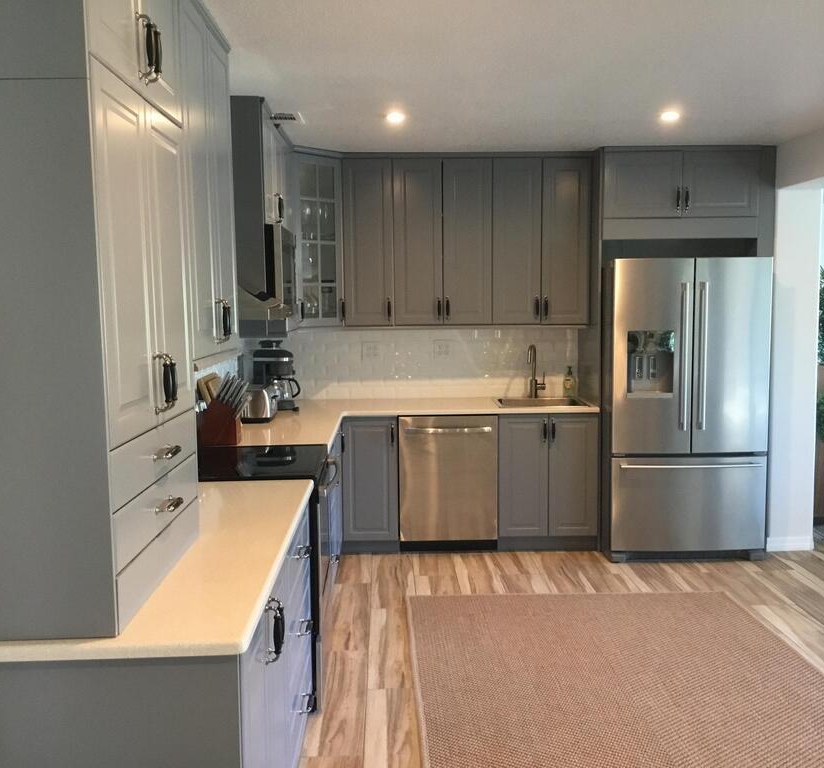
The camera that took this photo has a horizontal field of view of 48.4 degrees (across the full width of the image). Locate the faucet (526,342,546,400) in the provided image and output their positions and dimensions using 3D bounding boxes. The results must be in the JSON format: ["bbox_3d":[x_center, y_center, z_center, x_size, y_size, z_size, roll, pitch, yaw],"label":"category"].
[{"bbox_3d":[0.799,-0.066,5.849,0.100,0.342,0.220,1,5,13],"label":"faucet"}]

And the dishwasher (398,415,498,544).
[{"bbox_3d":[0.218,0.572,5.856,0.600,0.821,0.605,-1,6,-1],"label":"dishwasher"}]

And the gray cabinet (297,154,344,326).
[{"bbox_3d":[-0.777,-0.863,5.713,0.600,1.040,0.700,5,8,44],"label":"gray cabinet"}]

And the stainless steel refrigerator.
[{"bbox_3d":[1.615,0.132,5.688,0.912,1.786,0.840,-1,5,-1],"label":"stainless steel refrigerator"}]

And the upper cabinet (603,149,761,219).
[{"bbox_3d":[1.586,-1.209,5.706,0.915,0.390,0.620,-1,5,-1],"label":"upper cabinet"}]

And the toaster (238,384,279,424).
[{"bbox_3d":[-0.921,0.112,5.166,0.285,0.192,0.270,-1,6,-1],"label":"toaster"}]

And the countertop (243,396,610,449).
[{"bbox_3d":[0.021,0.206,5.232,2.240,0.033,1.846,-1,6,-1],"label":"countertop"}]

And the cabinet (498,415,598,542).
[{"bbox_3d":[0.825,0.547,5.895,0.609,0.807,0.625,-1,6,-1],"label":"cabinet"}]

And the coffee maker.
[{"bbox_3d":[-0.817,-0.051,5.512,0.285,0.406,0.190,0,5,7],"label":"coffee maker"}]

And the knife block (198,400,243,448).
[{"bbox_3d":[-0.894,0.171,4.220,0.200,0.208,0.115,-1,5,-1],"label":"knife block"}]

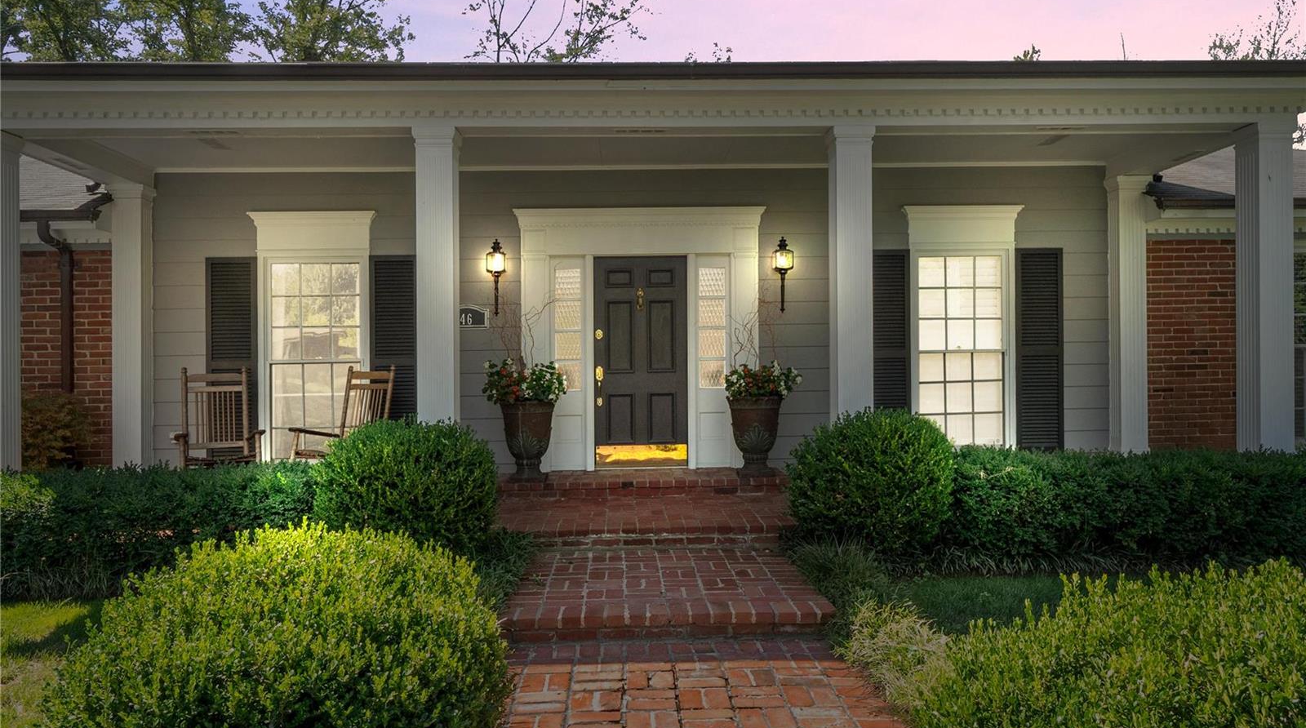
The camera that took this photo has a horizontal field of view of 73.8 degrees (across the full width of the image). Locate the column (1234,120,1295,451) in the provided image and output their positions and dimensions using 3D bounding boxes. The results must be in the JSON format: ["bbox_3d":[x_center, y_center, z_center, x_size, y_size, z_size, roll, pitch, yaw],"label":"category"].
[{"bbox_3d":[4.708,-0.343,6.702,0.300,2.921,0.300,-1,0,-3],"label":"column"}]

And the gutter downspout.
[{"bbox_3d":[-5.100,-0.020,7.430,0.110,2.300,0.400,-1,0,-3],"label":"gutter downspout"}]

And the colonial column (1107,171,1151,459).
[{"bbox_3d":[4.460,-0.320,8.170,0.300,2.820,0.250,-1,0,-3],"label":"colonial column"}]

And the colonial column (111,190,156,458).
[{"bbox_3d":[-4.723,-0.204,7.911,0.300,2.856,0.260,-1,0,-3],"label":"colonial column"}]

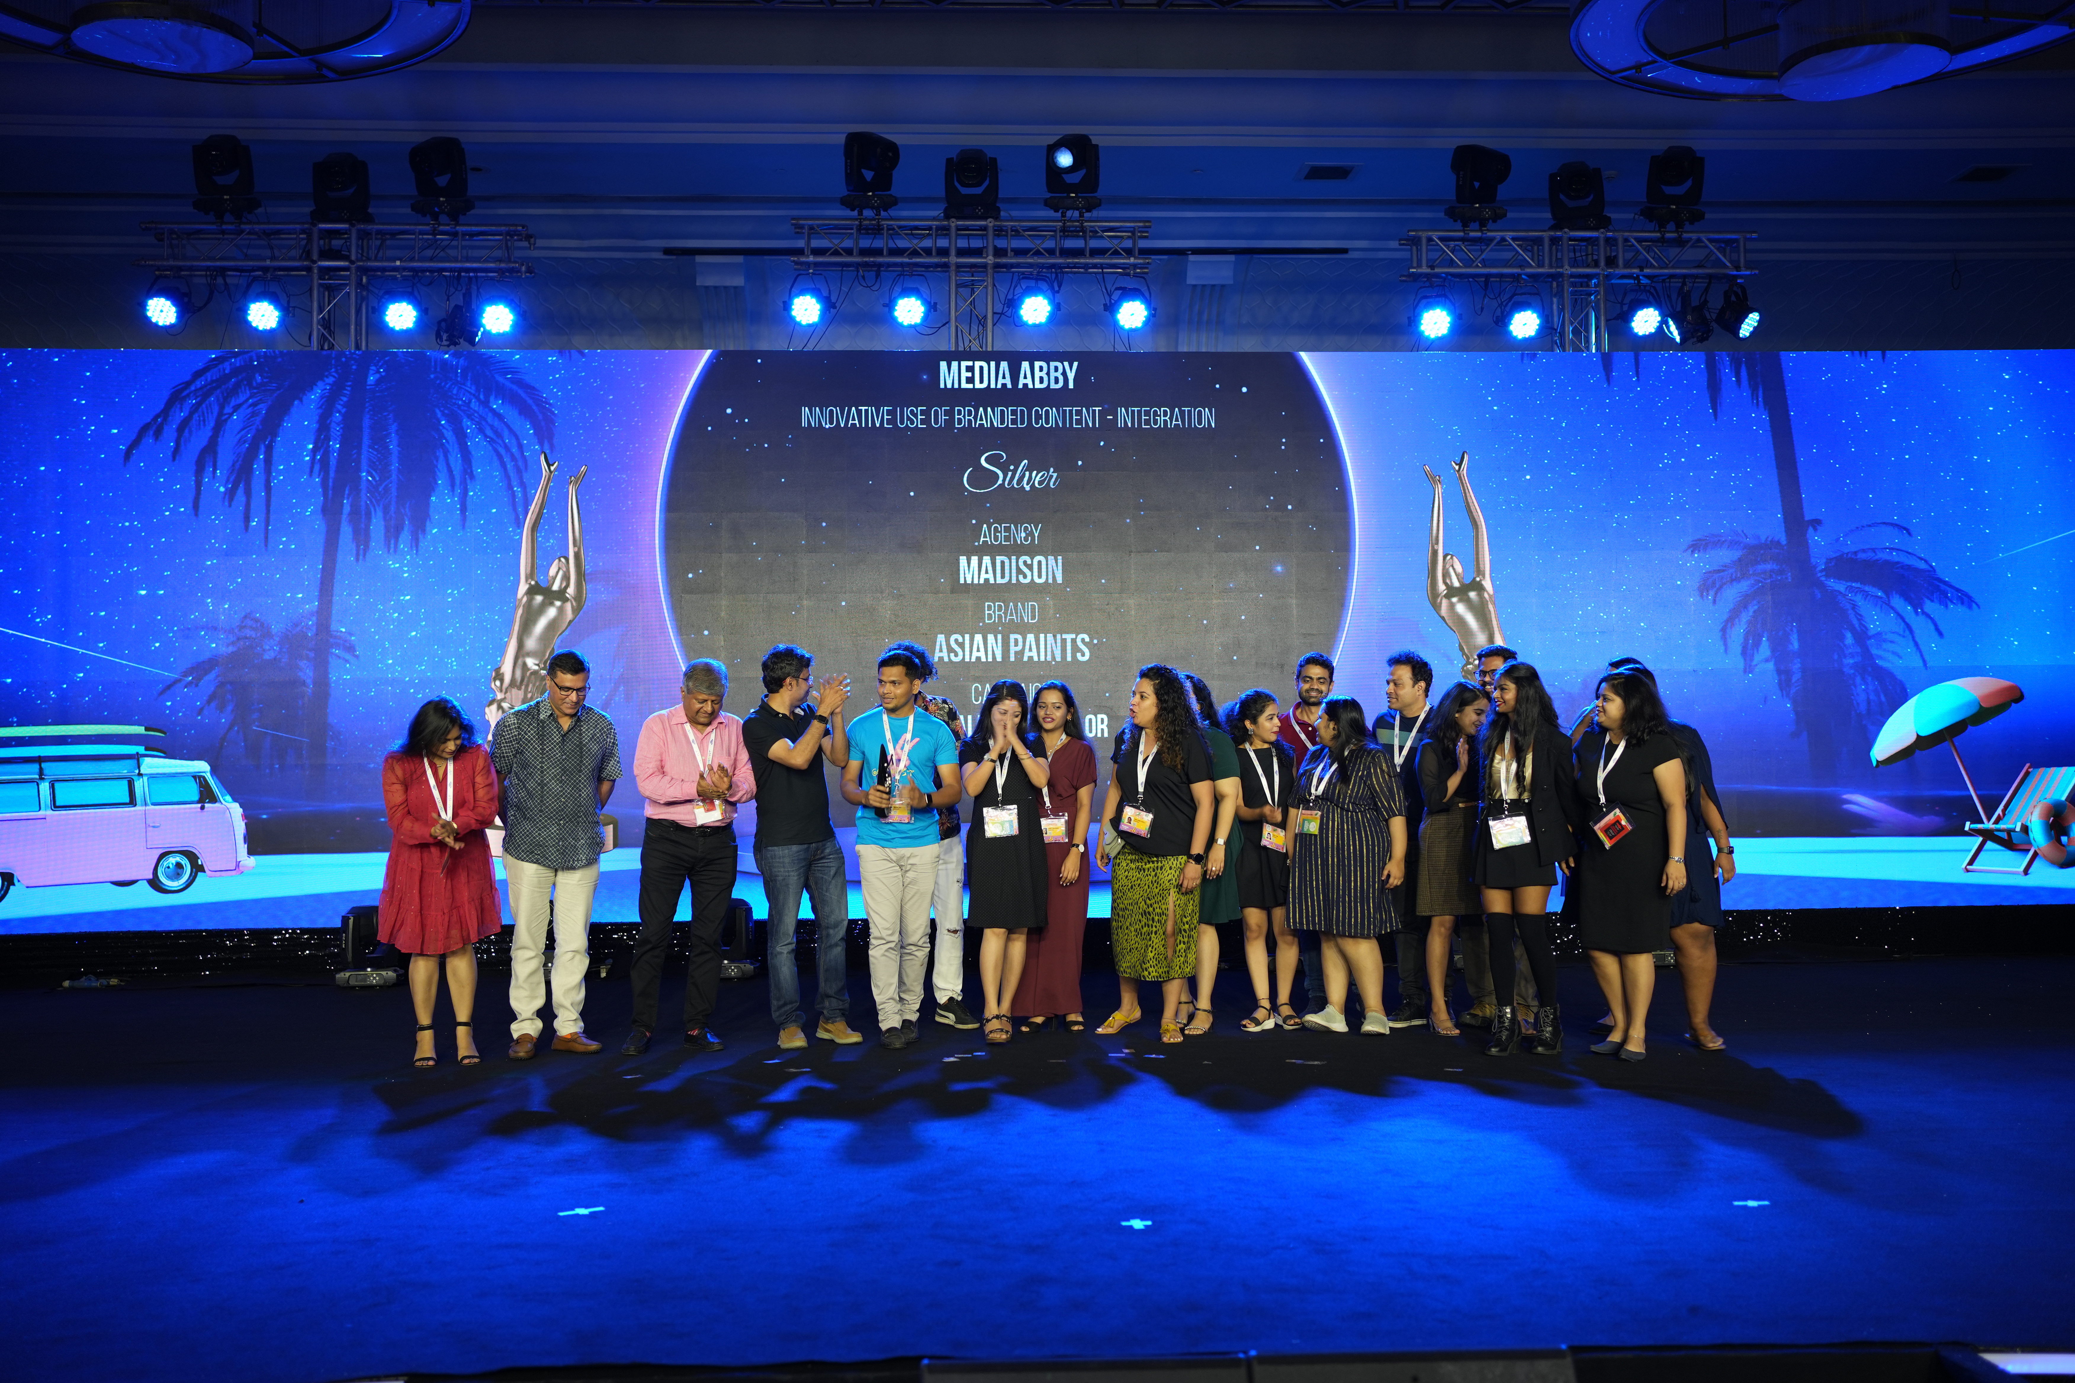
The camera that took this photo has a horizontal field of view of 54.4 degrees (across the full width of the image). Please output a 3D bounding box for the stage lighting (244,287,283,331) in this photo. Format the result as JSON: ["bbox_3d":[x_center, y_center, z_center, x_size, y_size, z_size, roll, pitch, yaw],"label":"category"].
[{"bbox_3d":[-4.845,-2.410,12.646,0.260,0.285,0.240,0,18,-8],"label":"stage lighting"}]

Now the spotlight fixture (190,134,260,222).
[{"bbox_3d":[-5.120,-3.239,12.723,0.370,0.500,0.310,0,-2,-3],"label":"spotlight fixture"}]

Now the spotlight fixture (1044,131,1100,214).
[{"bbox_3d":[0.224,-3.293,12.860,0.350,0.450,0.360,-1,-2,22],"label":"spotlight fixture"}]

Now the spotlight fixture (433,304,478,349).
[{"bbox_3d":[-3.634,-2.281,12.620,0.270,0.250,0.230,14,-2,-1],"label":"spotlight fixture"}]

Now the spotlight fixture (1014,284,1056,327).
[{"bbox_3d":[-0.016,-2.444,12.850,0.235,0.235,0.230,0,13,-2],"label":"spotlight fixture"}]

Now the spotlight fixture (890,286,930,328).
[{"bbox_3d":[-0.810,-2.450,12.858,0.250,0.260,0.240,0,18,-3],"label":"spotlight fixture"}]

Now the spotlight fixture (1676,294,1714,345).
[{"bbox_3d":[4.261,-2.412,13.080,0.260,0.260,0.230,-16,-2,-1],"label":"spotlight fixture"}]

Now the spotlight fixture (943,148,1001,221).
[{"bbox_3d":[-0.422,-3.242,12.920,0.360,0.430,0.340,0,-2,-2],"label":"spotlight fixture"}]

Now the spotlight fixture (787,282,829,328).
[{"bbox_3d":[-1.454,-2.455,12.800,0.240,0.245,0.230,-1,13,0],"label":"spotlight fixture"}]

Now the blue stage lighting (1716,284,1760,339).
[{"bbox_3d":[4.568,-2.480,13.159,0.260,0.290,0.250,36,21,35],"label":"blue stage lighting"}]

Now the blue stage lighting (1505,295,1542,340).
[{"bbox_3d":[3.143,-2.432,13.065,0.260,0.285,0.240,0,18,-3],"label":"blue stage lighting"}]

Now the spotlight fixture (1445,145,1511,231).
[{"bbox_3d":[2.831,-3.245,13.000,0.370,0.460,0.350,-3,-3,44],"label":"spotlight fixture"}]

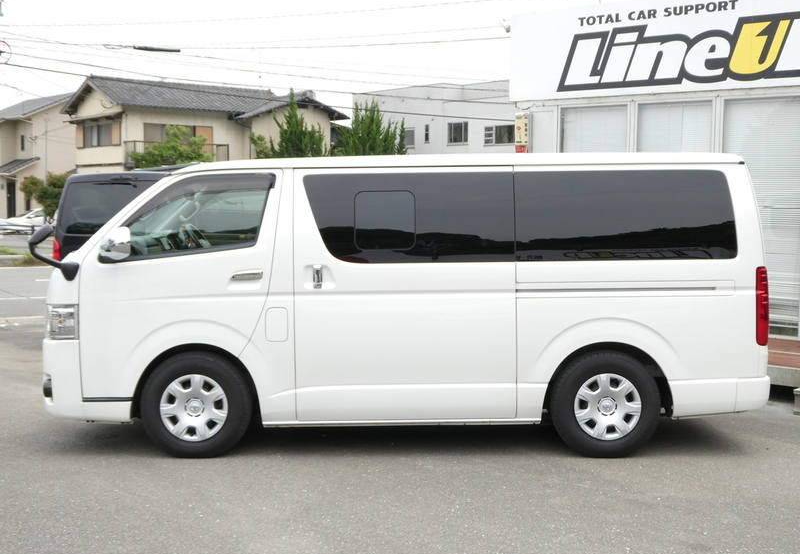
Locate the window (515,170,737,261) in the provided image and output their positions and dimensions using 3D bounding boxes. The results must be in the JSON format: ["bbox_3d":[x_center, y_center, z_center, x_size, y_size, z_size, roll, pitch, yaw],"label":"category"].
[{"bbox_3d":[1.400,-0.381,6.300,1.380,0.560,0.080,0,0,0],"label":"window"}]

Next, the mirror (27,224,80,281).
[{"bbox_3d":[-2.143,-0.152,6.290,0.310,0.350,0.200,0,5,0],"label":"mirror"}]

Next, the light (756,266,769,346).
[{"bbox_3d":[2.255,0.170,6.340,0.120,0.495,0.140,0,5,0],"label":"light"}]

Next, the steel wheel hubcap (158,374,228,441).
[{"bbox_3d":[-1.285,0.818,6.350,0.425,0.425,0.070,0,5,0],"label":"steel wheel hubcap"}]

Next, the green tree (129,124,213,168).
[{"bbox_3d":[-10.185,-4.549,45.188,3.400,4.420,3.200,1,5,0],"label":"green tree"}]

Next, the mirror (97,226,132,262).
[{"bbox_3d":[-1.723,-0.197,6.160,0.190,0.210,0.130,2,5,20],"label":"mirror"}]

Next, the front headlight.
[{"bbox_3d":[-2.130,0.268,6.470,0.270,0.220,0.380,0,5,0],"label":"front headlight"}]

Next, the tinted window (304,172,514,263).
[{"bbox_3d":[0.059,-0.366,6.300,1.300,0.565,0.080,0,0,0],"label":"tinted window"}]

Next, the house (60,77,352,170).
[{"bbox_3d":[-11.527,-7.386,60.088,13.800,7.500,9.600,-3,6,-36],"label":"house"}]

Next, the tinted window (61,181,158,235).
[{"bbox_3d":[-3.584,-0.869,12.900,1.380,0.670,0.150,1,5,-2],"label":"tinted window"}]

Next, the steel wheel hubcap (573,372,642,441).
[{"bbox_3d":[1.298,0.812,6.350,0.425,0.425,0.070,0,5,0],"label":"steel wheel hubcap"}]

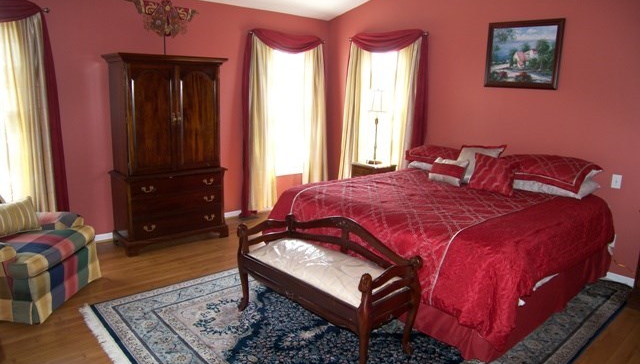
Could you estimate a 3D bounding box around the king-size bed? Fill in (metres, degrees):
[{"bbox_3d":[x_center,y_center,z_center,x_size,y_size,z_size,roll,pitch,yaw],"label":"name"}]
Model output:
[{"bbox_3d":[1.080,0.311,4.043,2.070,1.010,2.140,-10,17,-42],"label":"king-size bed"}]

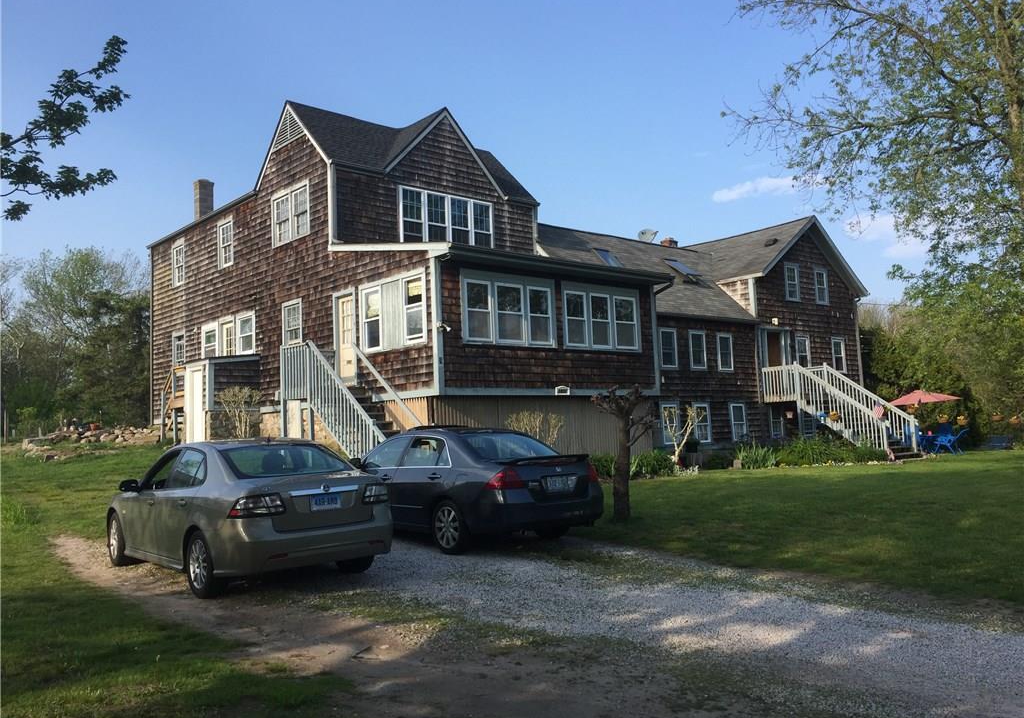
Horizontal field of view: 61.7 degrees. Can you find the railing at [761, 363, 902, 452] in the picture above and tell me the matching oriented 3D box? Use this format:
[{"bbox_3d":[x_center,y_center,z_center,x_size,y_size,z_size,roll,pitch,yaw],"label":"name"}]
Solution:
[{"bbox_3d":[9.774,1.441,25.840,1.850,2.750,3.750,2,-7,-42],"label":"railing"}]

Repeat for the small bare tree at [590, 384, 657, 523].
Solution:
[{"bbox_3d":[1.658,1.385,12.640,0.980,1.980,0.900,-3,-5,7],"label":"small bare tree"}]

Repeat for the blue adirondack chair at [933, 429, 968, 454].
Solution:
[{"bbox_3d":[14.328,2.702,28.000,0.970,0.820,0.720,-5,-5,26],"label":"blue adirondack chair"}]

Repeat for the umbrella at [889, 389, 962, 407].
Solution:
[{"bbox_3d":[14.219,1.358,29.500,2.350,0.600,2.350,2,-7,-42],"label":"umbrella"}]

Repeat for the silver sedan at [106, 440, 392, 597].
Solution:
[{"bbox_3d":[-3.183,1.655,9.743,1.790,1.440,4.640,1,-5,-40],"label":"silver sedan"}]

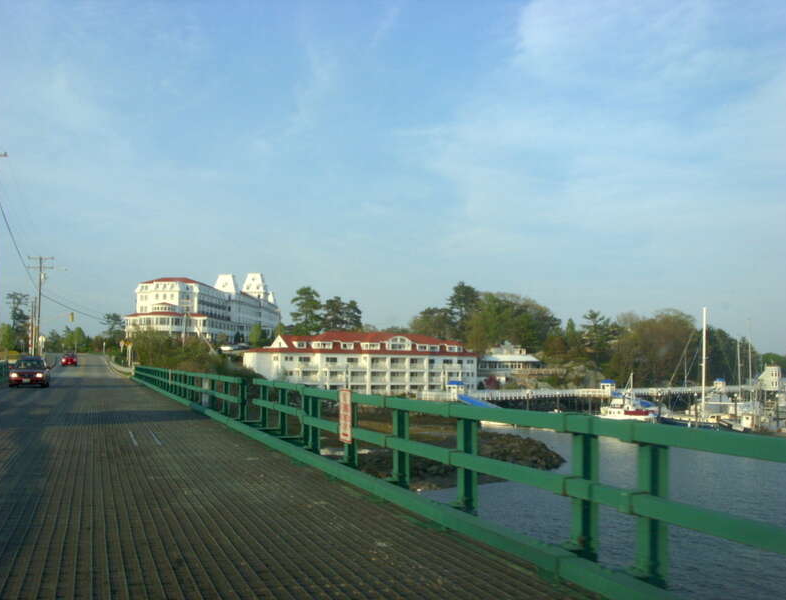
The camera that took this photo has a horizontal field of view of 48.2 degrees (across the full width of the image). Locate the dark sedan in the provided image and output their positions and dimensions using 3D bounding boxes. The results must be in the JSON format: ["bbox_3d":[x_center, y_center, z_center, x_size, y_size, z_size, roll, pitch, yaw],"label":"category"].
[{"bbox_3d":[-18.524,3.710,45.000,1.750,1.430,4.550,2,-5,-19],"label":"dark sedan"}]

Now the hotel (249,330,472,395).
[{"bbox_3d":[-6.672,13.666,189.000,46.000,13.600,21.000,3,-5,-29],"label":"hotel"}]

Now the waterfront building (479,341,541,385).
[{"bbox_3d":[26.028,14.590,205.000,14.000,10.000,13.000,3,-5,-28],"label":"waterfront building"}]

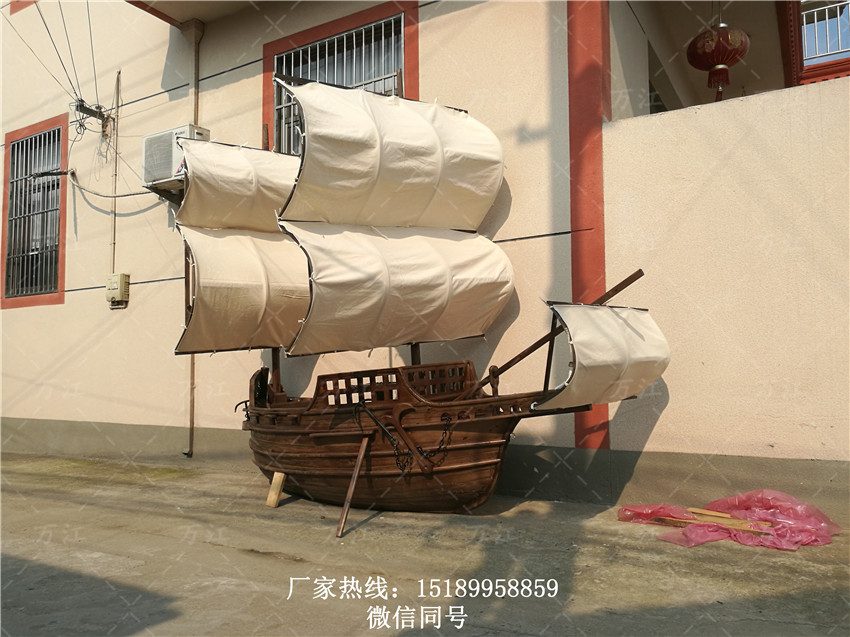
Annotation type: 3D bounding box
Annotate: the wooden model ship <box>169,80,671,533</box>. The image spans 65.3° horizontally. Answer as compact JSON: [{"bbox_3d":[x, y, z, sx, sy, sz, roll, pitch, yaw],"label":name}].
[{"bbox_3d":[-0.231,-0.218,4.997,3.650,3.320,1.750,-3,-5,33],"label":"wooden model ship"}]

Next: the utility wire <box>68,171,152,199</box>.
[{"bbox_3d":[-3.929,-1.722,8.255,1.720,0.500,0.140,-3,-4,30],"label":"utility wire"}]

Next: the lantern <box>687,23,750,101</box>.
[{"bbox_3d":[2.820,-2.430,6.380,0.590,0.840,0.590,-3,-4,30],"label":"lantern"}]

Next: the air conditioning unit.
[{"bbox_3d":[-2.775,-1.780,7.400,0.770,0.550,0.285,-3,-4,30],"label":"air conditioning unit"}]

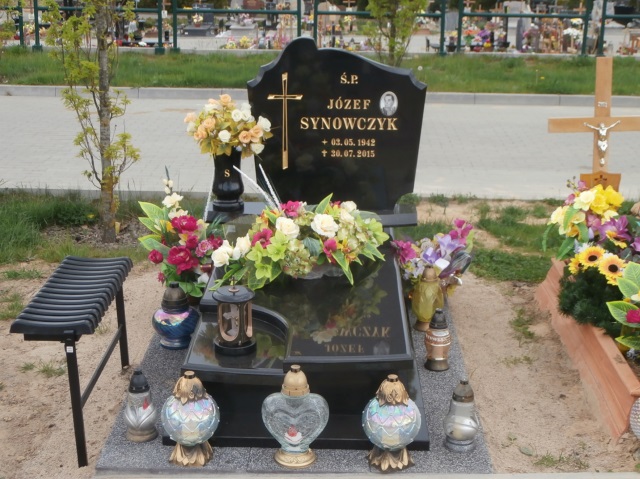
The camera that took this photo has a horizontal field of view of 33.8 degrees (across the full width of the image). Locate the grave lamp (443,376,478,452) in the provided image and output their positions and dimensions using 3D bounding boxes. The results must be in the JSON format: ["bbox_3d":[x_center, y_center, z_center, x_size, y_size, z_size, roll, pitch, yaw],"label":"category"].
[{"bbox_3d":[0.435,0.535,3.245,0.111,0.216,0.111,1,17,1],"label":"grave lamp"}]

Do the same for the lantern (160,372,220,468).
[{"bbox_3d":[-0.385,0.526,3.164,0.177,0.276,0.177,1,17,1],"label":"lantern"}]

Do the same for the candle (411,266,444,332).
[{"bbox_3d":[0.428,0.228,4.174,0.127,0.258,0.127,1,17,1],"label":"candle"}]

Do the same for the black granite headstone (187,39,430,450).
[{"bbox_3d":[-0.052,-0.126,3.921,0.880,1.080,1.730,1,17,1],"label":"black granite headstone"}]

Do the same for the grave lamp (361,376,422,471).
[{"bbox_3d":[0.216,0.533,3.141,0.176,0.279,0.176,1,17,1],"label":"grave lamp"}]

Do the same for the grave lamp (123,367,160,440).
[{"bbox_3d":[-0.552,0.512,3.298,0.106,0.223,0.106,1,17,1],"label":"grave lamp"}]

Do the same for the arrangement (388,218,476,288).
[{"bbox_3d":[0.474,0.076,4.479,0.350,0.340,0.280,1,17,1],"label":"arrangement"}]

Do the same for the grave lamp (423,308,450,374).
[{"bbox_3d":[0.426,0.357,3.811,0.094,0.225,0.094,1,17,1],"label":"grave lamp"}]

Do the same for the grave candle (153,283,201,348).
[{"bbox_3d":[-0.547,0.280,4.018,0.183,0.245,0.183,1,17,1],"label":"grave candle"}]

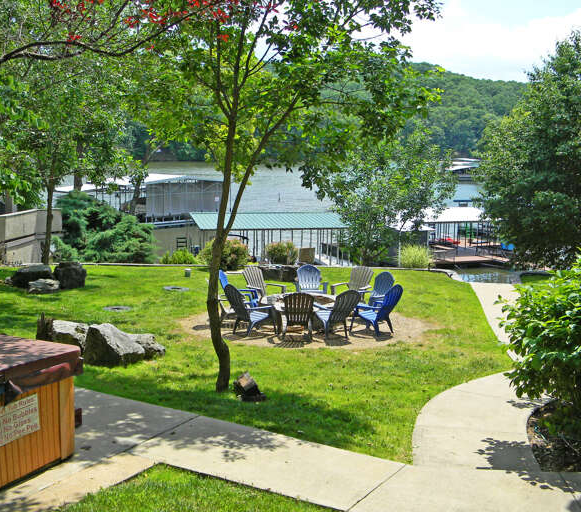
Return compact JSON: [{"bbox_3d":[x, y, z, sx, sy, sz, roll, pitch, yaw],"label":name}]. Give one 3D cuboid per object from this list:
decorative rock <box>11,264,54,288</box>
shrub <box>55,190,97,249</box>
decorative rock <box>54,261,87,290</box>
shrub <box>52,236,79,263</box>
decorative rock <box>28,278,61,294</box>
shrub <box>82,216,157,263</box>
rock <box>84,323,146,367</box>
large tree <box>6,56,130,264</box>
[{"bbox_3d":[-6.922,0.550,21.700,1.120,0.520,0.850,1,8,0],"label":"decorative rock"},{"bbox_3d":[-7.848,-1.234,29.800,1.700,2.300,1.700,1,8,0],"label":"shrub"},{"bbox_3d":[-5.693,0.473,20.883,0.820,0.700,0.700,-1,8,-8],"label":"decorative rock"},{"bbox_3d":[-7.508,-0.287,26.932,0.950,0.920,0.900,0,8,0],"label":"shrub"},{"bbox_3d":[-6.149,0.737,20.169,0.790,0.340,0.520,-1,8,-6],"label":"decorative rock"},{"bbox_3d":[-6.047,-0.583,28.600,2.600,1.650,2.200,1,8,0],"label":"shrub"},{"bbox_3d":[-2.796,1.414,12.850,0.970,0.580,0.780,1,8,0],"label":"rock"},{"bbox_3d":[-7.169,-3.070,26.000,4.100,6.800,4.000,1,8,0],"label":"large tree"}]

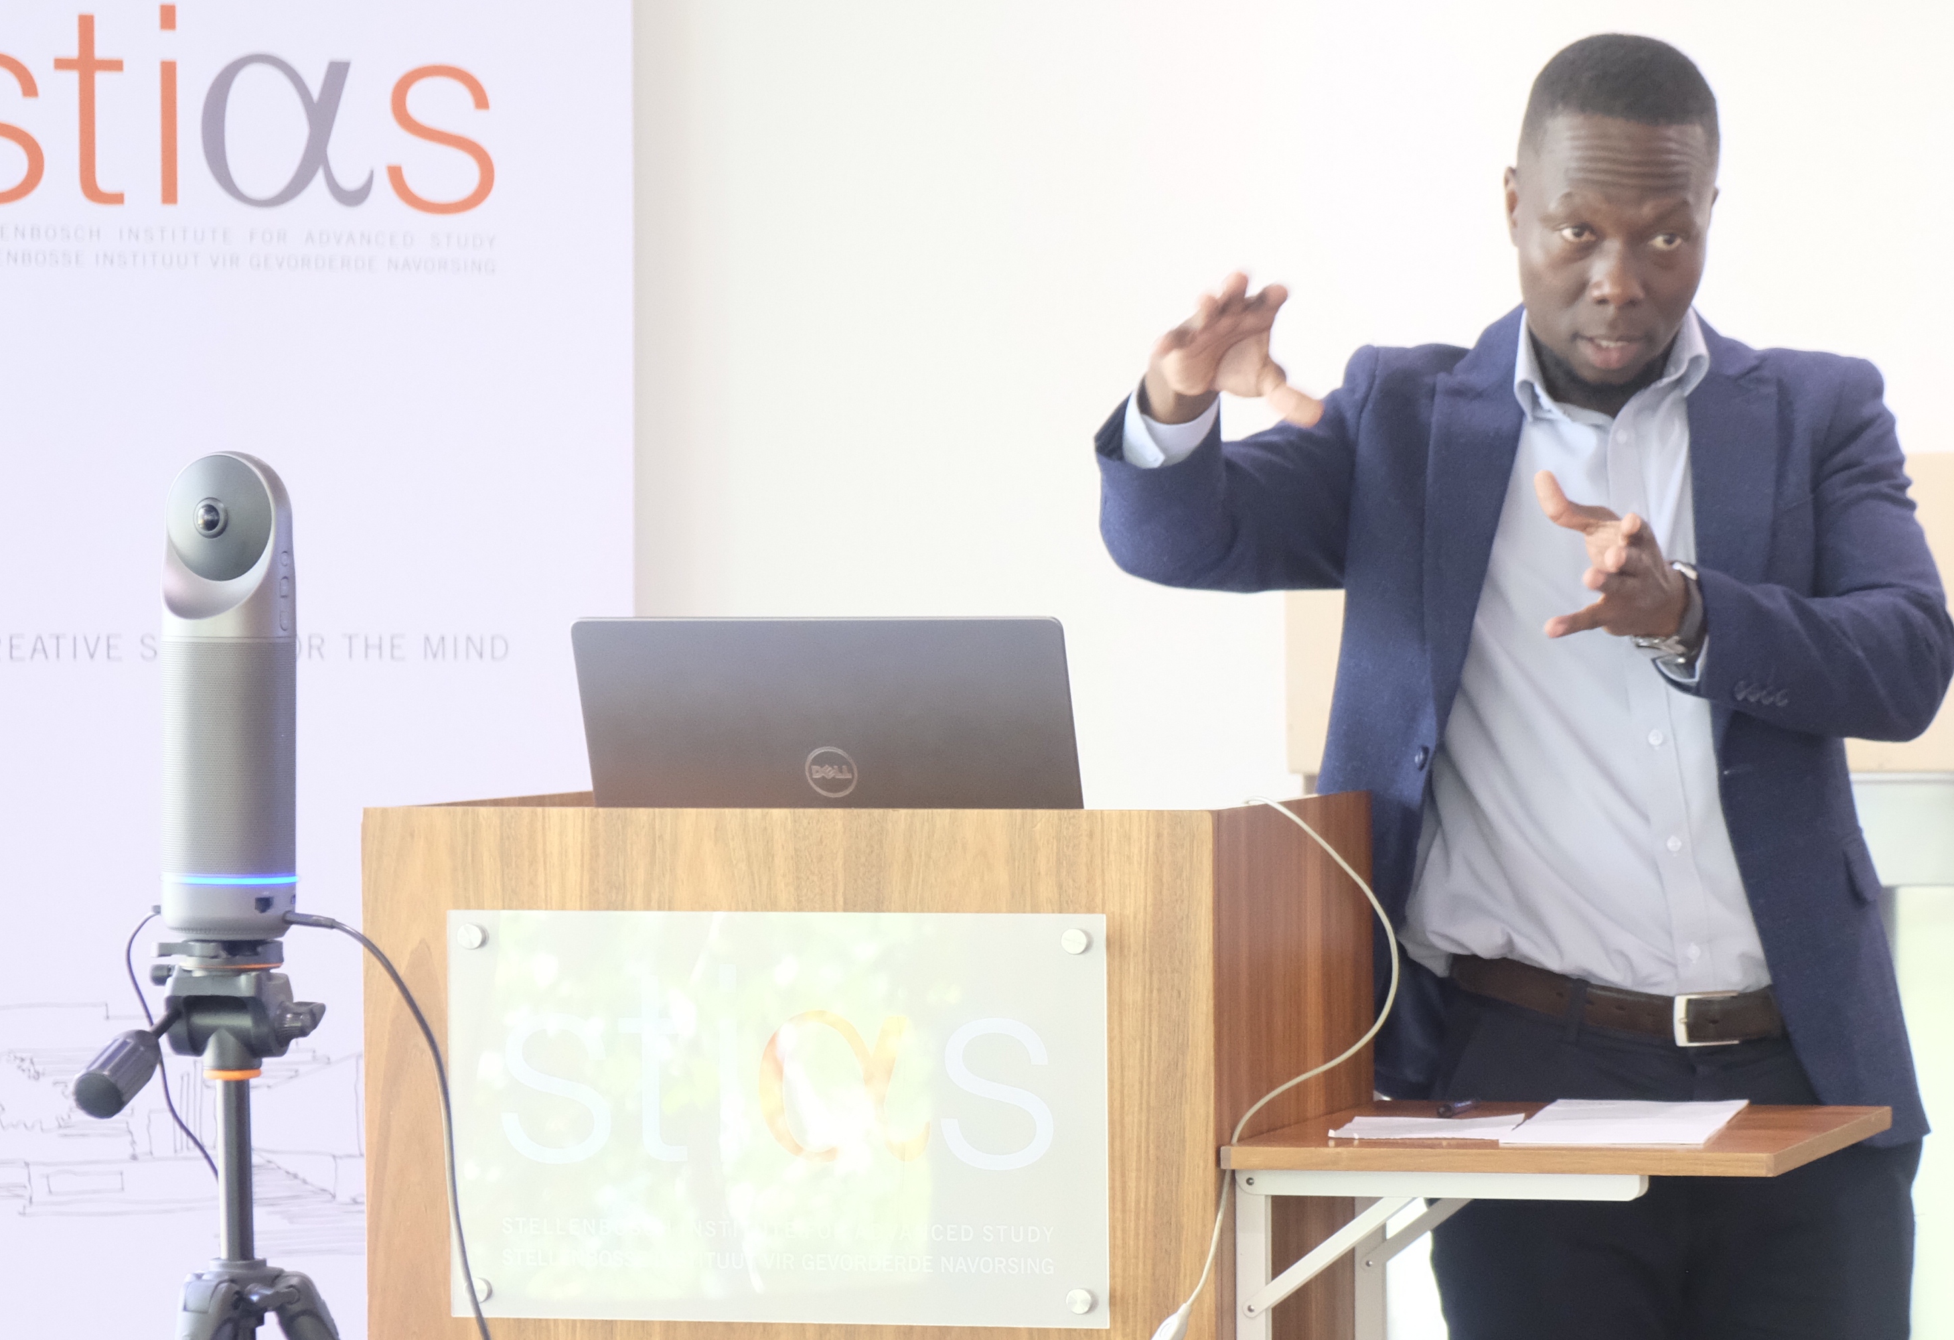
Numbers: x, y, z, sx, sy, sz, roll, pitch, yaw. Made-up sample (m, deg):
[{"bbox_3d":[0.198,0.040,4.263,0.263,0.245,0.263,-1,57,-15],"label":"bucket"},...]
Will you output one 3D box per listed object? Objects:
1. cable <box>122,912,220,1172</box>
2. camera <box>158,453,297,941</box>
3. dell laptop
[{"bbox_3d":[-0.449,0.207,2.580,0.053,0.150,0.040,-1,1,0],"label":"cable"},{"bbox_3d":[-0.413,0.014,2.558,0.075,0.270,0.075,-1,1,0],"label":"camera"},{"bbox_3d":[-0.075,0.087,3.510,0.374,0.250,0.325,0,1,15],"label":"dell laptop"}]

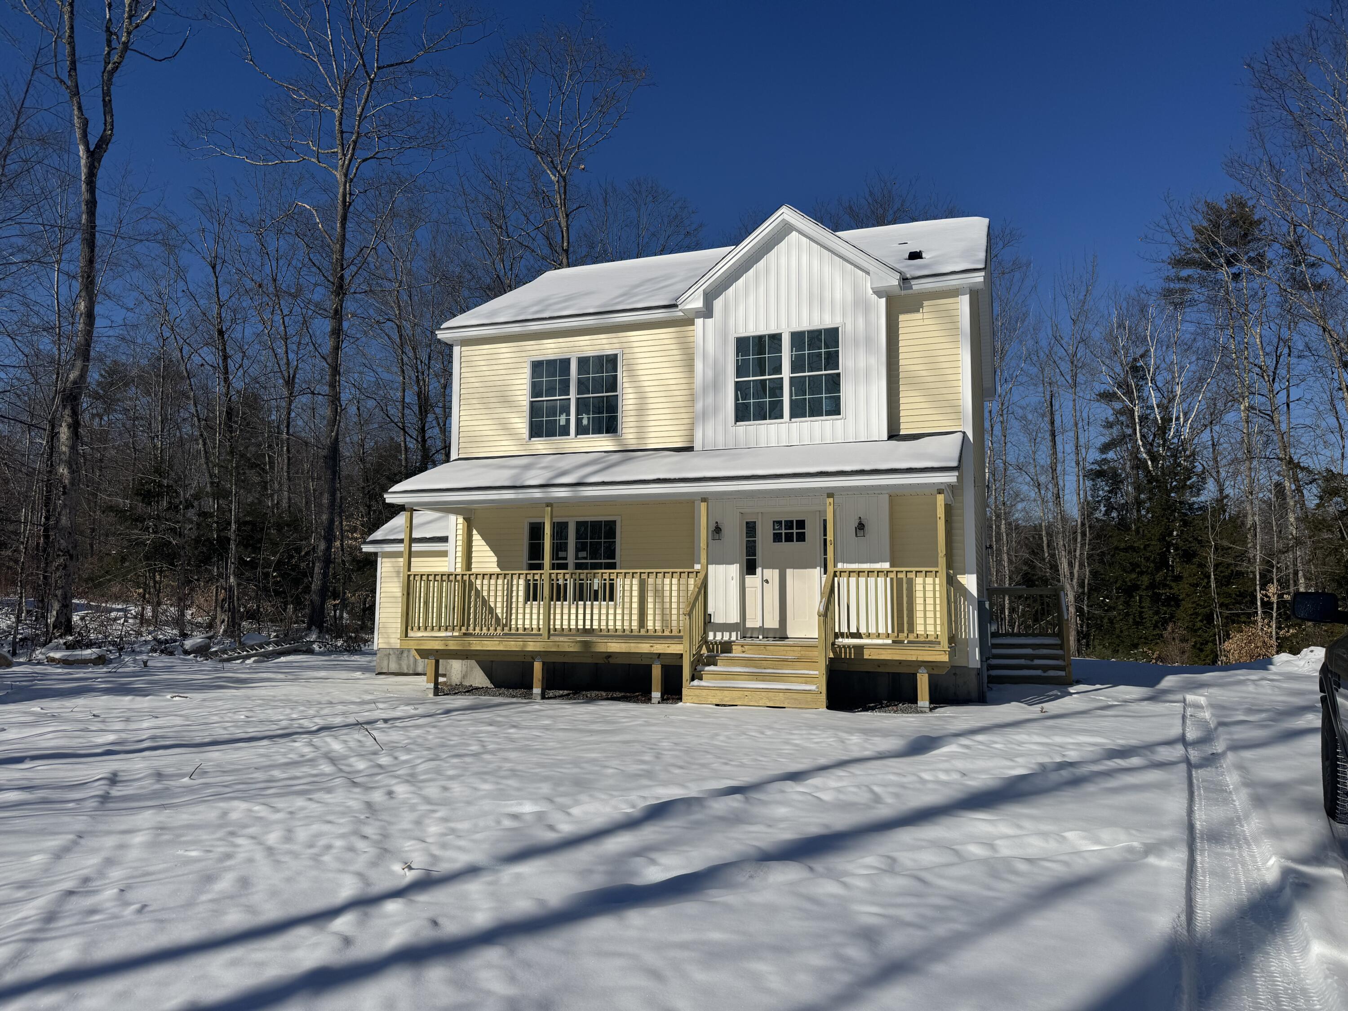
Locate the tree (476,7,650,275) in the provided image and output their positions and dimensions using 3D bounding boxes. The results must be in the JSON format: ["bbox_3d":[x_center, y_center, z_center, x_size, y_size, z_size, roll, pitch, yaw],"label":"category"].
[{"bbox_3d":[-4.491,-7.464,36.525,6.820,25.150,6.820,-2,-5,20],"label":"tree"}]

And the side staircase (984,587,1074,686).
[{"bbox_3d":[6.739,2.441,17.817,1.450,1.790,1.800,-2,-5,20],"label":"side staircase"}]

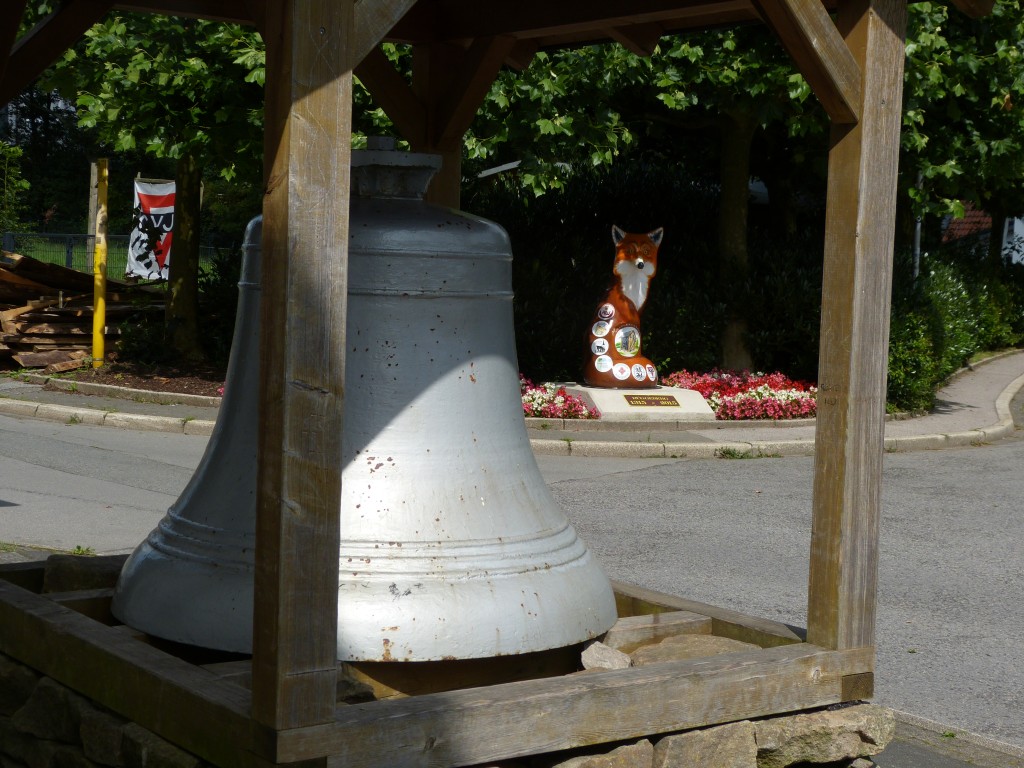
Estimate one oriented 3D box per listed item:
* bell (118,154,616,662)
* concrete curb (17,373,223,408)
[{"bbox_3d":[-0.413,-0.016,5.165,1.530,1.370,1.530,2,4,-5],"label":"bell"},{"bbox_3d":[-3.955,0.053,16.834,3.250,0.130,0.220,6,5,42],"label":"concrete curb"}]

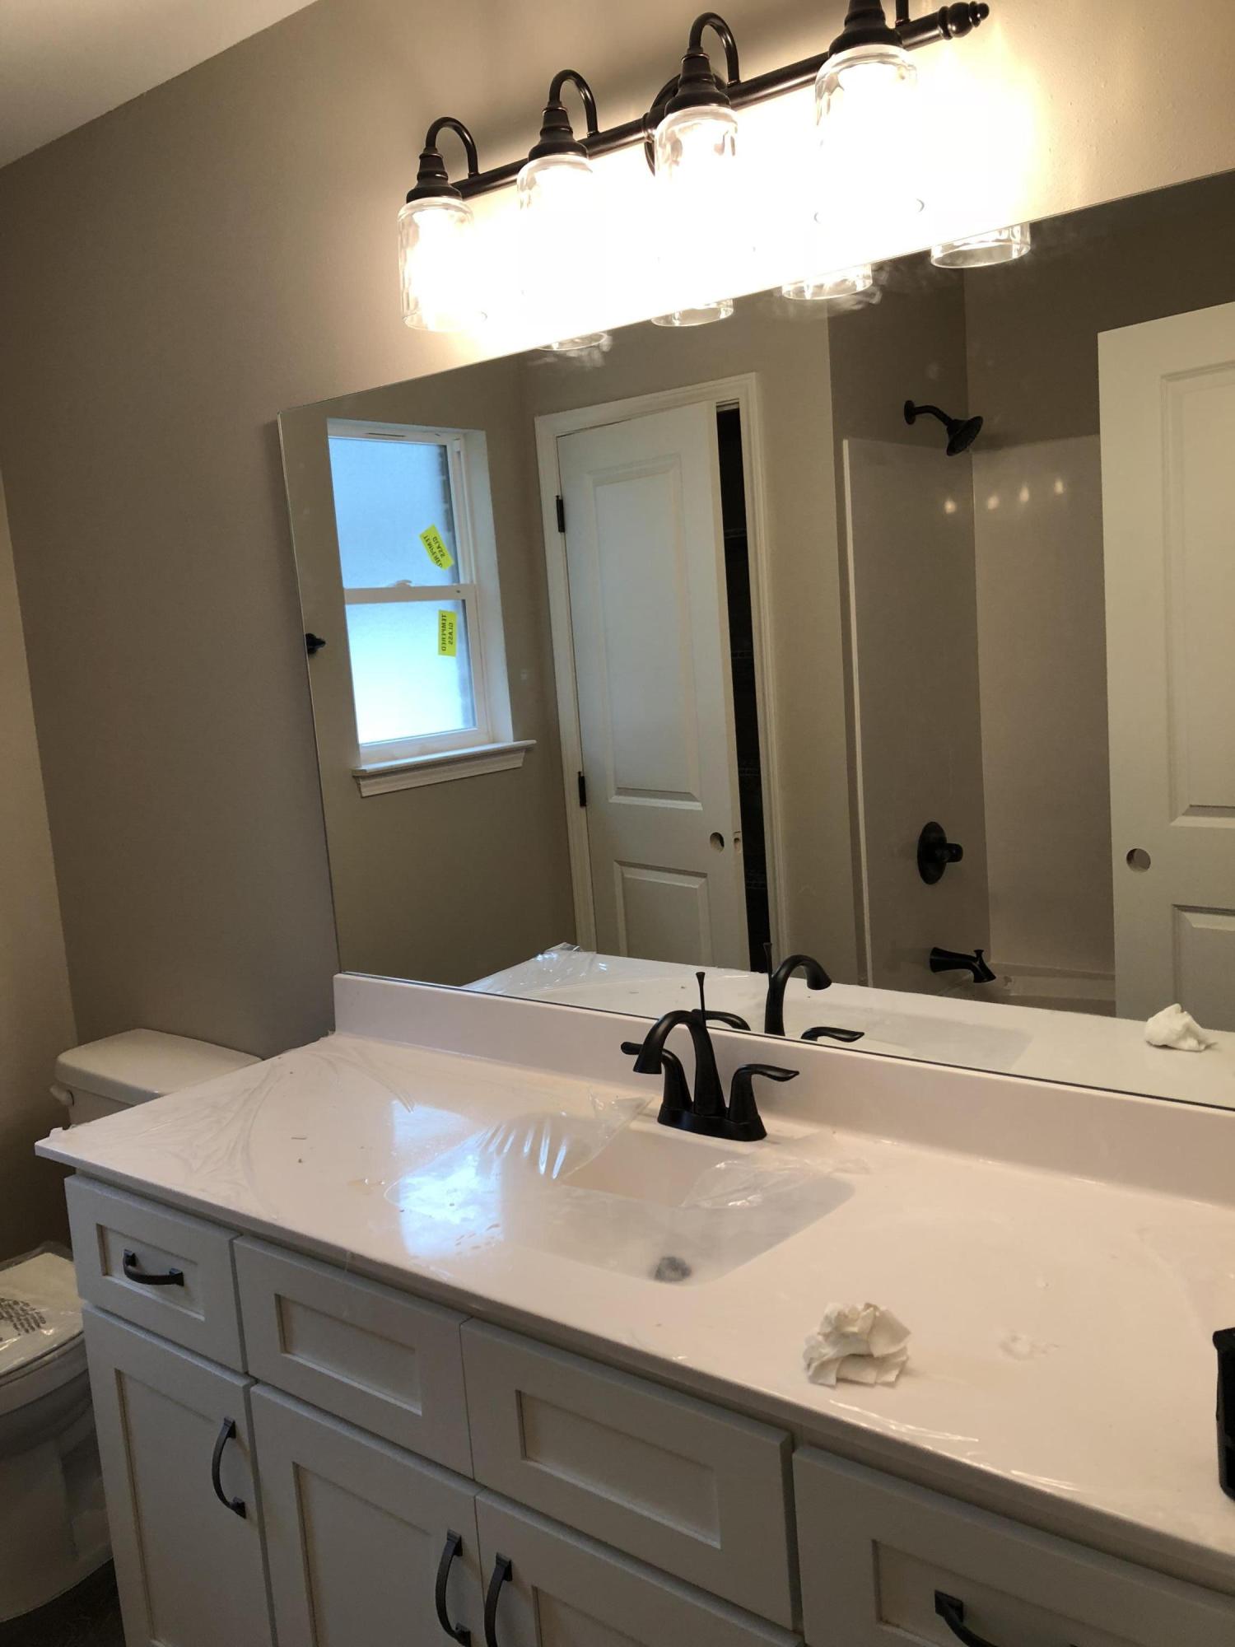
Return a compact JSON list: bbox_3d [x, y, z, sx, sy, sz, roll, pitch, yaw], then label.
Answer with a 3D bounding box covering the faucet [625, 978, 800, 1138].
[{"bbox_3d":[0.078,0.294,1.636,0.269,0.197,0.161,2,11,38],"label":"faucet"}]

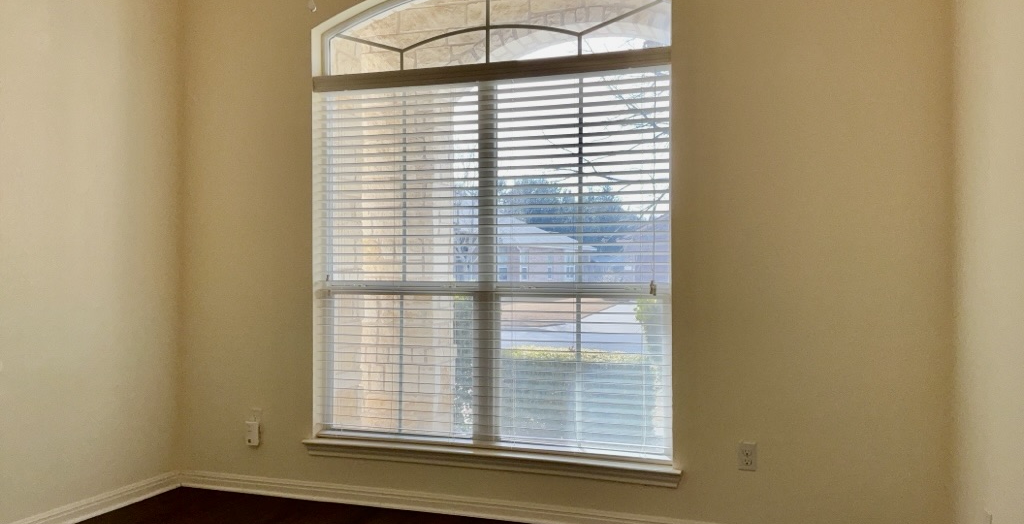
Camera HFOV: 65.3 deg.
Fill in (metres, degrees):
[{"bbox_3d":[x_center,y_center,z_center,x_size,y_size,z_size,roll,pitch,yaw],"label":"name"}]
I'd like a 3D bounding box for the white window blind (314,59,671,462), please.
[{"bbox_3d":[-0.146,-0.023,3.785,1.800,1.830,0.070,0,-1,19],"label":"white window blind"}]

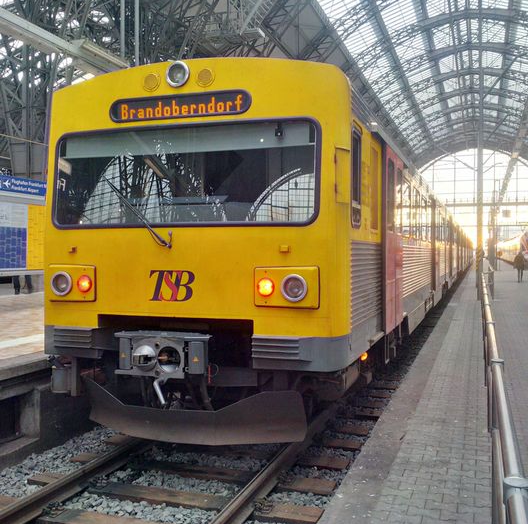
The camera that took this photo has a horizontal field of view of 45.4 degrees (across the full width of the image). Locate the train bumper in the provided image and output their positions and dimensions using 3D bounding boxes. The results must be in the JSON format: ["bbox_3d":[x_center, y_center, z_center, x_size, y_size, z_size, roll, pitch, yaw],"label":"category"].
[{"bbox_3d":[-0.724,1.278,5.452,2.150,0.430,0.440,1,1,19],"label":"train bumper"}]

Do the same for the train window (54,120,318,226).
[{"bbox_3d":[-0.731,-0.724,5.378,2.470,0.870,0.110,1,-4,19],"label":"train window"}]

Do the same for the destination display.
[{"bbox_3d":[-0.732,-1.322,5.364,1.340,0.215,0.080,1,-4,19],"label":"destination display"}]

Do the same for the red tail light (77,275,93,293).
[{"bbox_3d":[-1.571,0.190,5.523,0.150,0.155,0.070,1,1,19],"label":"red tail light"}]

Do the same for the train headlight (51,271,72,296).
[{"bbox_3d":[-1.796,0.193,5.600,0.225,0.230,0.100,1,1,19],"label":"train headlight"}]

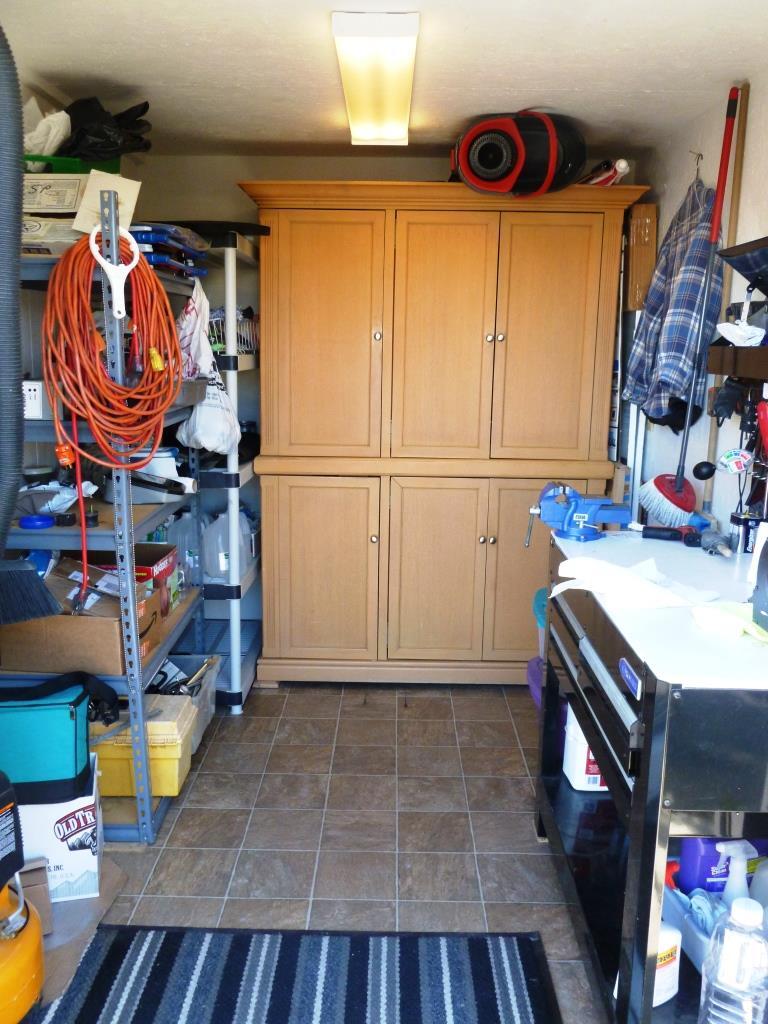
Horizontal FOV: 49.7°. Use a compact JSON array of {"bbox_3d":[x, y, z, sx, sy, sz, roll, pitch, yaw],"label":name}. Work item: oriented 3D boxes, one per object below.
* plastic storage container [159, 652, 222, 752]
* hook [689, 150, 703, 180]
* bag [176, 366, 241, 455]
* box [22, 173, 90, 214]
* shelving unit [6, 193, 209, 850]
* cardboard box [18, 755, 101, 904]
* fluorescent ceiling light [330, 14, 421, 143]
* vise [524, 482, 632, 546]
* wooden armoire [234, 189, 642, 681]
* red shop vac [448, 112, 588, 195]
[{"bbox_3d":[-0.841,0.693,3.019,0.440,0.235,0.400,1,11,1],"label":"plastic storage container"},{"bbox_3d":[1.147,-1.290,3.080,0.050,0.110,0.035,1,11,1],"label":"hook"},{"bbox_3d":[-0.604,-0.354,2.853,0.210,0.310,0.200,1,11,1],"label":"bag"},{"bbox_3d":[-0.898,-0.860,2.311,0.420,0.100,0.300,1,11,1],"label":"box"},{"bbox_3d":[-0.922,-0.005,2.718,0.457,1.840,0.914,0,11,-1],"label":"shelving unit"},{"bbox_3d":[-0.942,0.869,2.270,0.300,0.297,0.240,-2,11,-15],"label":"cardboard box"},{"bbox_3d":[-0.016,-1.402,2.754,0.240,0.075,1.190,1,11,1],"label":"fluorescent ceiling light"},{"bbox_3d":[0.525,0.013,2.252,0.280,0.160,0.150,1,11,1],"label":"vise"},{"bbox_3d":[0.221,-0.290,3.659,1.570,2.066,0.620,1,11,1],"label":"wooden armoire"},{"bbox_3d":[0.489,-1.288,2.983,0.470,0.280,0.330,1,11,1],"label":"red shop vac"}]

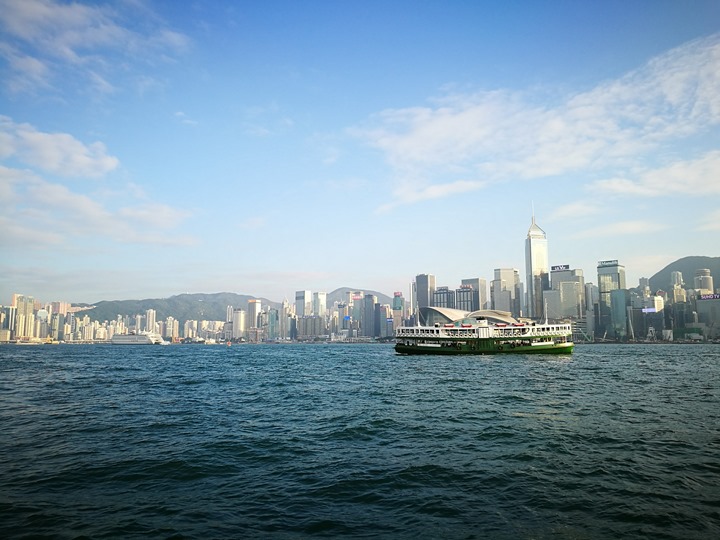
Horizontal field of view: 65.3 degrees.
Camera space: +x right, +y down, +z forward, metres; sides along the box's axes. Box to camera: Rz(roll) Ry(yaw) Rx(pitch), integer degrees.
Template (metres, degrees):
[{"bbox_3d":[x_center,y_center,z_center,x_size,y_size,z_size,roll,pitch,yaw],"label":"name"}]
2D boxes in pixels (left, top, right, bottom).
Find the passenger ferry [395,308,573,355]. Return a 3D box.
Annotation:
[{"bbox_3d":[23.788,11.976,110.076,34.200,8.900,8.800,-1,-7,10],"label":"passenger ferry"}]

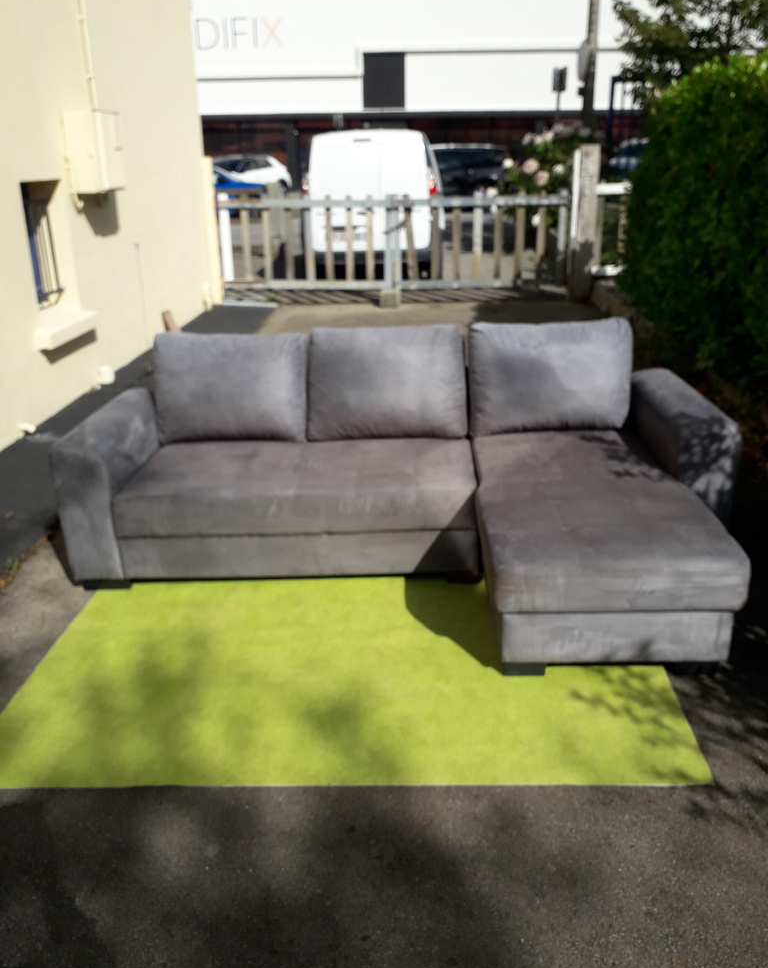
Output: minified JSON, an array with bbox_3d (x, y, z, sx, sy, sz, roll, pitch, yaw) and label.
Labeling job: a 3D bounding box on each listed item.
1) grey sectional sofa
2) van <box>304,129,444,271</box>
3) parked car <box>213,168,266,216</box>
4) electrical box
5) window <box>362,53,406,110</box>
[{"bbox_3d":[0.069,-0.069,3.091,2.510,0.850,1.600,0,23,1],"label":"grey sectional sofa"},{"bbox_3d":[0.031,-4.452,12.359,1.830,1.820,4.260,1,23,5],"label":"van"},{"bbox_3d":[-4.745,-7.915,21.270,4.100,1.480,1.770,1,23,4],"label":"parked car"},{"bbox_3d":[-1.981,-2.281,5.510,0.215,0.500,0.410,1,23,4],"label":"electrical box"},{"bbox_3d":[-0.012,-16.565,32.749,1.720,2.050,0.120,0,23,3],"label":"window"}]

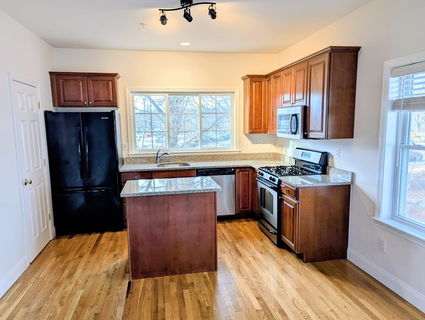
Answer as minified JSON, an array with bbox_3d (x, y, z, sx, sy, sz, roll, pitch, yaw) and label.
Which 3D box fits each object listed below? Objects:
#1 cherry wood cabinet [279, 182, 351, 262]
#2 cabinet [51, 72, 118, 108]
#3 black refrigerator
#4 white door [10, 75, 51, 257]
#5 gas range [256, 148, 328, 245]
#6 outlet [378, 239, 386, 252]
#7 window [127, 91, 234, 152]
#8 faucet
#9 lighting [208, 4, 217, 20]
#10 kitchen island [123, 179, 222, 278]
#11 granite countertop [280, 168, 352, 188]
[{"bbox_3d":[1.218,0.700,3.545,0.609,0.880,0.452,-2,8,-10],"label":"cherry wood cabinet"},{"bbox_3d":[-1.912,-1.054,4.522,0.940,0.493,0.320,-2,8,-10],"label":"cabinet"},{"bbox_3d":[-1.849,0.170,4.474,0.912,1.765,0.700,-2,8,-10],"label":"black refrigerator"},{"bbox_3d":[-2.203,0.140,3.618,0.050,2.050,0.705,-2,8,-10],"label":"white door"},{"bbox_3d":[1.071,0.464,4.116,0.650,1.195,0.767,-2,8,-10],"label":"gas range"},{"bbox_3d":[1.631,0.821,2.838,0.010,0.120,0.075,-2,8,-10],"label":"outlet"},{"bbox_3d":[-0.461,-0.638,5.029,1.760,0.998,0.100,-2,8,-10],"label":"window"},{"bbox_3d":[-0.787,-0.043,4.726,0.190,0.250,0.070,2,8,23],"label":"faucet"},{"bbox_3d":[0.005,-1.372,2.741,0.070,0.130,0.085,1,8,12],"label":"lighting"},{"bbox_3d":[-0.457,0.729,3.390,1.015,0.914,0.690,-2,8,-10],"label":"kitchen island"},{"bbox_3d":[1.181,0.195,3.389,0.656,0.135,0.414,-2,8,-10],"label":"granite countertop"}]

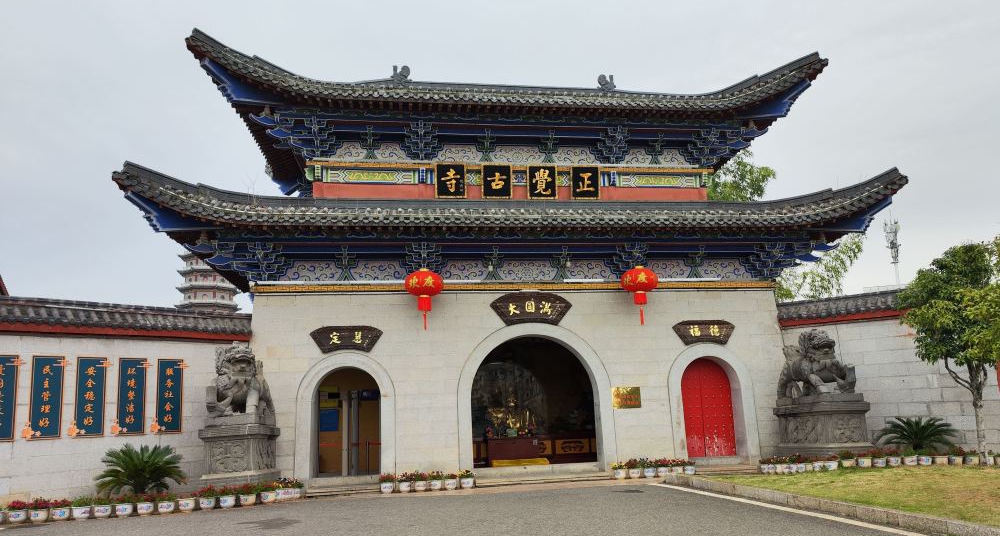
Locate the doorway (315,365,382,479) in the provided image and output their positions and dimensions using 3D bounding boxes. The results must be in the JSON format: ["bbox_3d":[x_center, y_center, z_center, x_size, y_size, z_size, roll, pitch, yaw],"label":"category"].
[{"bbox_3d":[-3.349,3.343,15.211,1.487,2.328,0.450,-1,-12,-7],"label":"doorway"}]

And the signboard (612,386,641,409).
[{"bbox_3d":[2.889,2.968,15.836,0.658,0.493,0.040,-1,-12,-7],"label":"signboard"}]

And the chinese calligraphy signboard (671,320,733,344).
[{"bbox_3d":[4.817,1.534,16.372,1.552,0.593,0.100,-1,-12,-7],"label":"chinese calligraphy signboard"}]

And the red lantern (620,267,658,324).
[{"bbox_3d":[3.182,0.620,15.814,0.859,1.330,0.859,-1,-12,-7],"label":"red lantern"}]

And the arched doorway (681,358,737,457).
[{"bbox_3d":[4.900,3.317,16.531,1.490,2.307,0.120,-1,-12,-7],"label":"arched doorway"}]

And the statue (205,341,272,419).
[{"bbox_3d":[-5.171,2.234,13.815,1.050,1.415,1.400,-1,-12,-4],"label":"statue"}]

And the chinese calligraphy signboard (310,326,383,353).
[{"bbox_3d":[-3.390,1.583,15.362,1.587,0.623,0.100,-1,-12,-7],"label":"chinese calligraphy signboard"}]

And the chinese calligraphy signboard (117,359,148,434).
[{"bbox_3d":[-6.888,2.398,12.969,0.060,1.418,0.523,-12,-15,40],"label":"chinese calligraphy signboard"}]

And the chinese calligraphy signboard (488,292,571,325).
[{"bbox_3d":[0.728,0.945,16.025,1.919,0.821,0.100,-1,-12,-7],"label":"chinese calligraphy signboard"}]

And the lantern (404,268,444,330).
[{"bbox_3d":[-1.651,0.678,15.212,0.827,1.333,0.827,-1,-12,-7],"label":"lantern"}]

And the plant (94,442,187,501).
[{"bbox_3d":[-6.434,3.678,12.425,1.621,1.073,1.621,-12,-15,40],"label":"plant"}]

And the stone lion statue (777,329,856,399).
[{"bbox_3d":[6.994,2.124,15.321,1.050,1.485,1.400,1,-12,-12],"label":"stone lion statue"}]

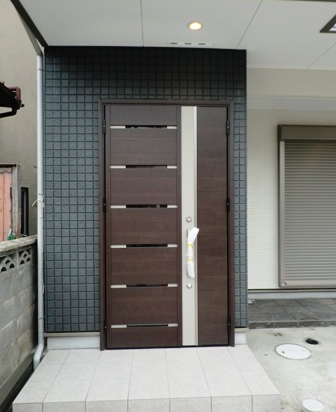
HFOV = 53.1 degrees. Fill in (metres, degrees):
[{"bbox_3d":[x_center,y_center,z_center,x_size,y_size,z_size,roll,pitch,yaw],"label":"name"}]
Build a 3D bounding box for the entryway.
[{"bbox_3d":[0.000,0.189,3.165,1.230,2.320,0.100,0,2,-3],"label":"entryway"}]

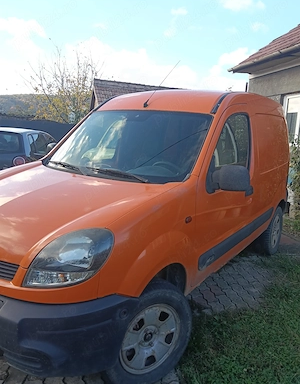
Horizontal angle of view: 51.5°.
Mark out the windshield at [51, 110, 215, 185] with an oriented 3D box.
[{"bbox_3d":[-0.233,-0.387,2.435,1.410,0.180,0.750,11,57,35],"label":"windshield"}]

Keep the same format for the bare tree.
[{"bbox_3d":[-3.338,-3.404,12.000,3.100,4.600,3.000,3,11,0],"label":"bare tree"}]

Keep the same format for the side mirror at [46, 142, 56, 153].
[{"bbox_3d":[-0.935,-0.367,3.059,0.215,0.190,0.130,11,14,35],"label":"side mirror"}]

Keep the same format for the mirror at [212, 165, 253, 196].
[{"bbox_3d":[0.550,-0.071,2.014,0.215,0.190,0.130,11,14,35],"label":"mirror"}]

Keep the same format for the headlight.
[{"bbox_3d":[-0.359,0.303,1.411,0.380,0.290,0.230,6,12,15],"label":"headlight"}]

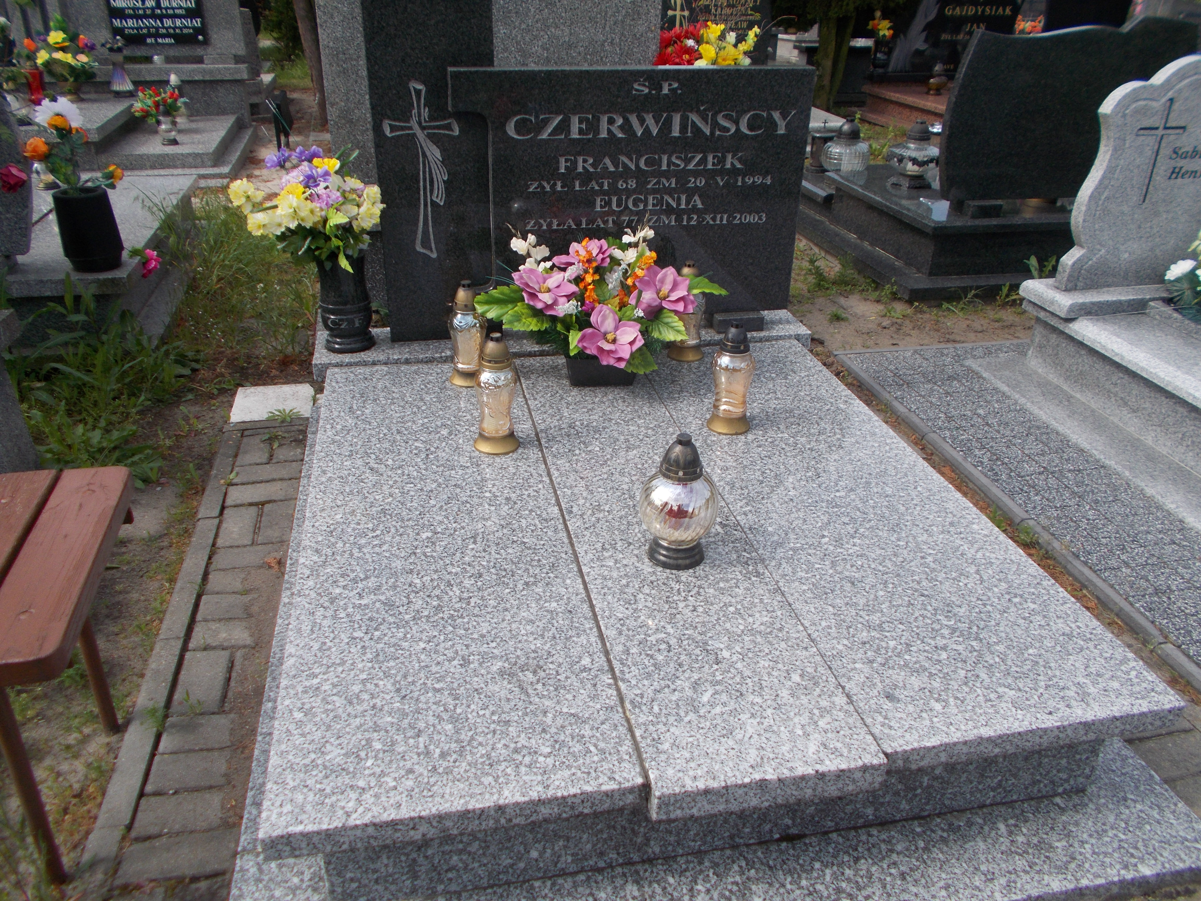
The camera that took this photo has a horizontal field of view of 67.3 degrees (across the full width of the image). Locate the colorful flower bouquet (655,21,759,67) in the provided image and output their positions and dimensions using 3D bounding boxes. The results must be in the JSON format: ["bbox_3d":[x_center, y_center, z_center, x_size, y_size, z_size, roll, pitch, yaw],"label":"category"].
[{"bbox_3d":[0.374,-1.363,3.200,0.380,0.300,0.330,-4,27,-11],"label":"colorful flower bouquet"}]

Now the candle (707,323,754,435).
[{"bbox_3d":[0.327,-0.179,2.205,0.113,0.257,0.113,-4,27,-11],"label":"candle"}]

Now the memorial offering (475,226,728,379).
[{"bbox_3d":[0.003,-0.390,2.444,0.660,0.400,0.380,-4,27,-11],"label":"memorial offering"}]

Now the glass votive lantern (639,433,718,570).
[{"bbox_3d":[0.153,0.087,1.709,0.148,0.262,0.148,1,27,0],"label":"glass votive lantern"}]

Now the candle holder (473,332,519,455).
[{"bbox_3d":[-0.244,-0.135,2.098,0.109,0.272,0.109,-4,27,-11],"label":"candle holder"}]

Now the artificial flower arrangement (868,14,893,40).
[{"bbox_3d":[2.173,-3.280,7.000,0.210,0.200,0.190,-4,27,-11],"label":"artificial flower arrangement"}]

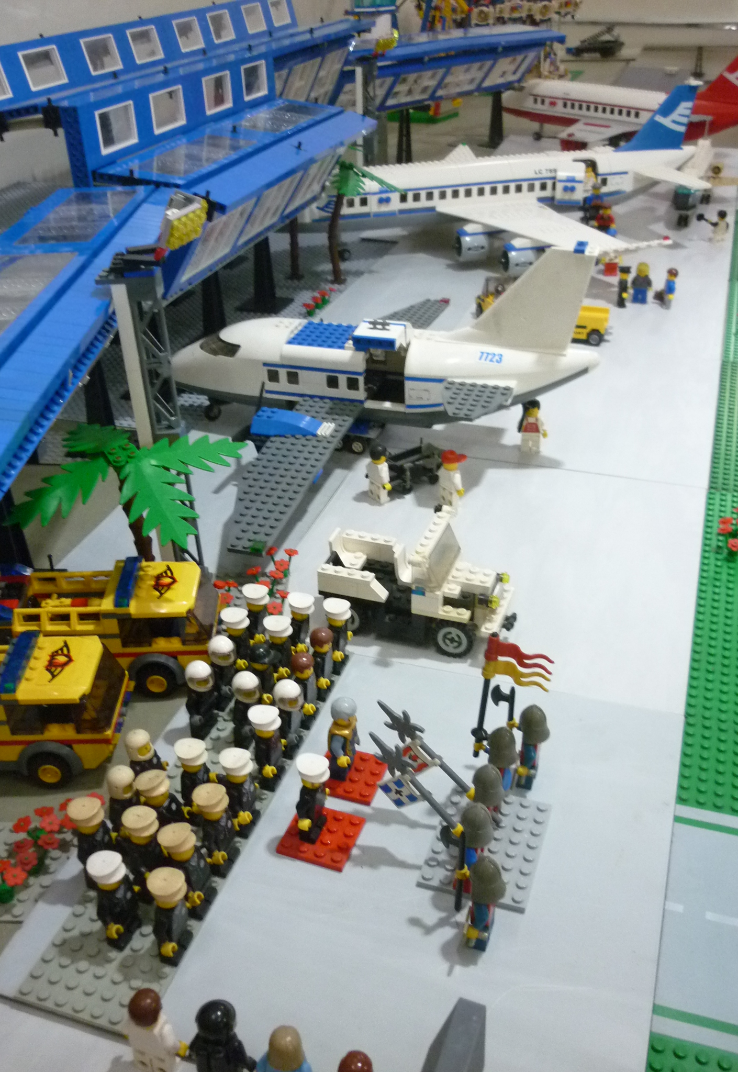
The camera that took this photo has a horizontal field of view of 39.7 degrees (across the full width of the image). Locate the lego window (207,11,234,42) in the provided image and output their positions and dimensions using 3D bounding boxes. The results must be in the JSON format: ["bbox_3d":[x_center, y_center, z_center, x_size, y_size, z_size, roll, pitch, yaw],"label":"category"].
[{"bbox_3d":[-0.172,-0.582,1.171,0.008,0.032,0.048,-4,28,28],"label":"lego window"}]

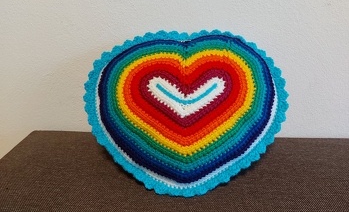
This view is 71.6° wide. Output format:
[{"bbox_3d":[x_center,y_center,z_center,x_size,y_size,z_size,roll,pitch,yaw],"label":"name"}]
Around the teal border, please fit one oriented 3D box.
[{"bbox_3d":[0.022,-0.002,0.435,0.370,0.307,0.110,1,-18,0],"label":"teal border"}]

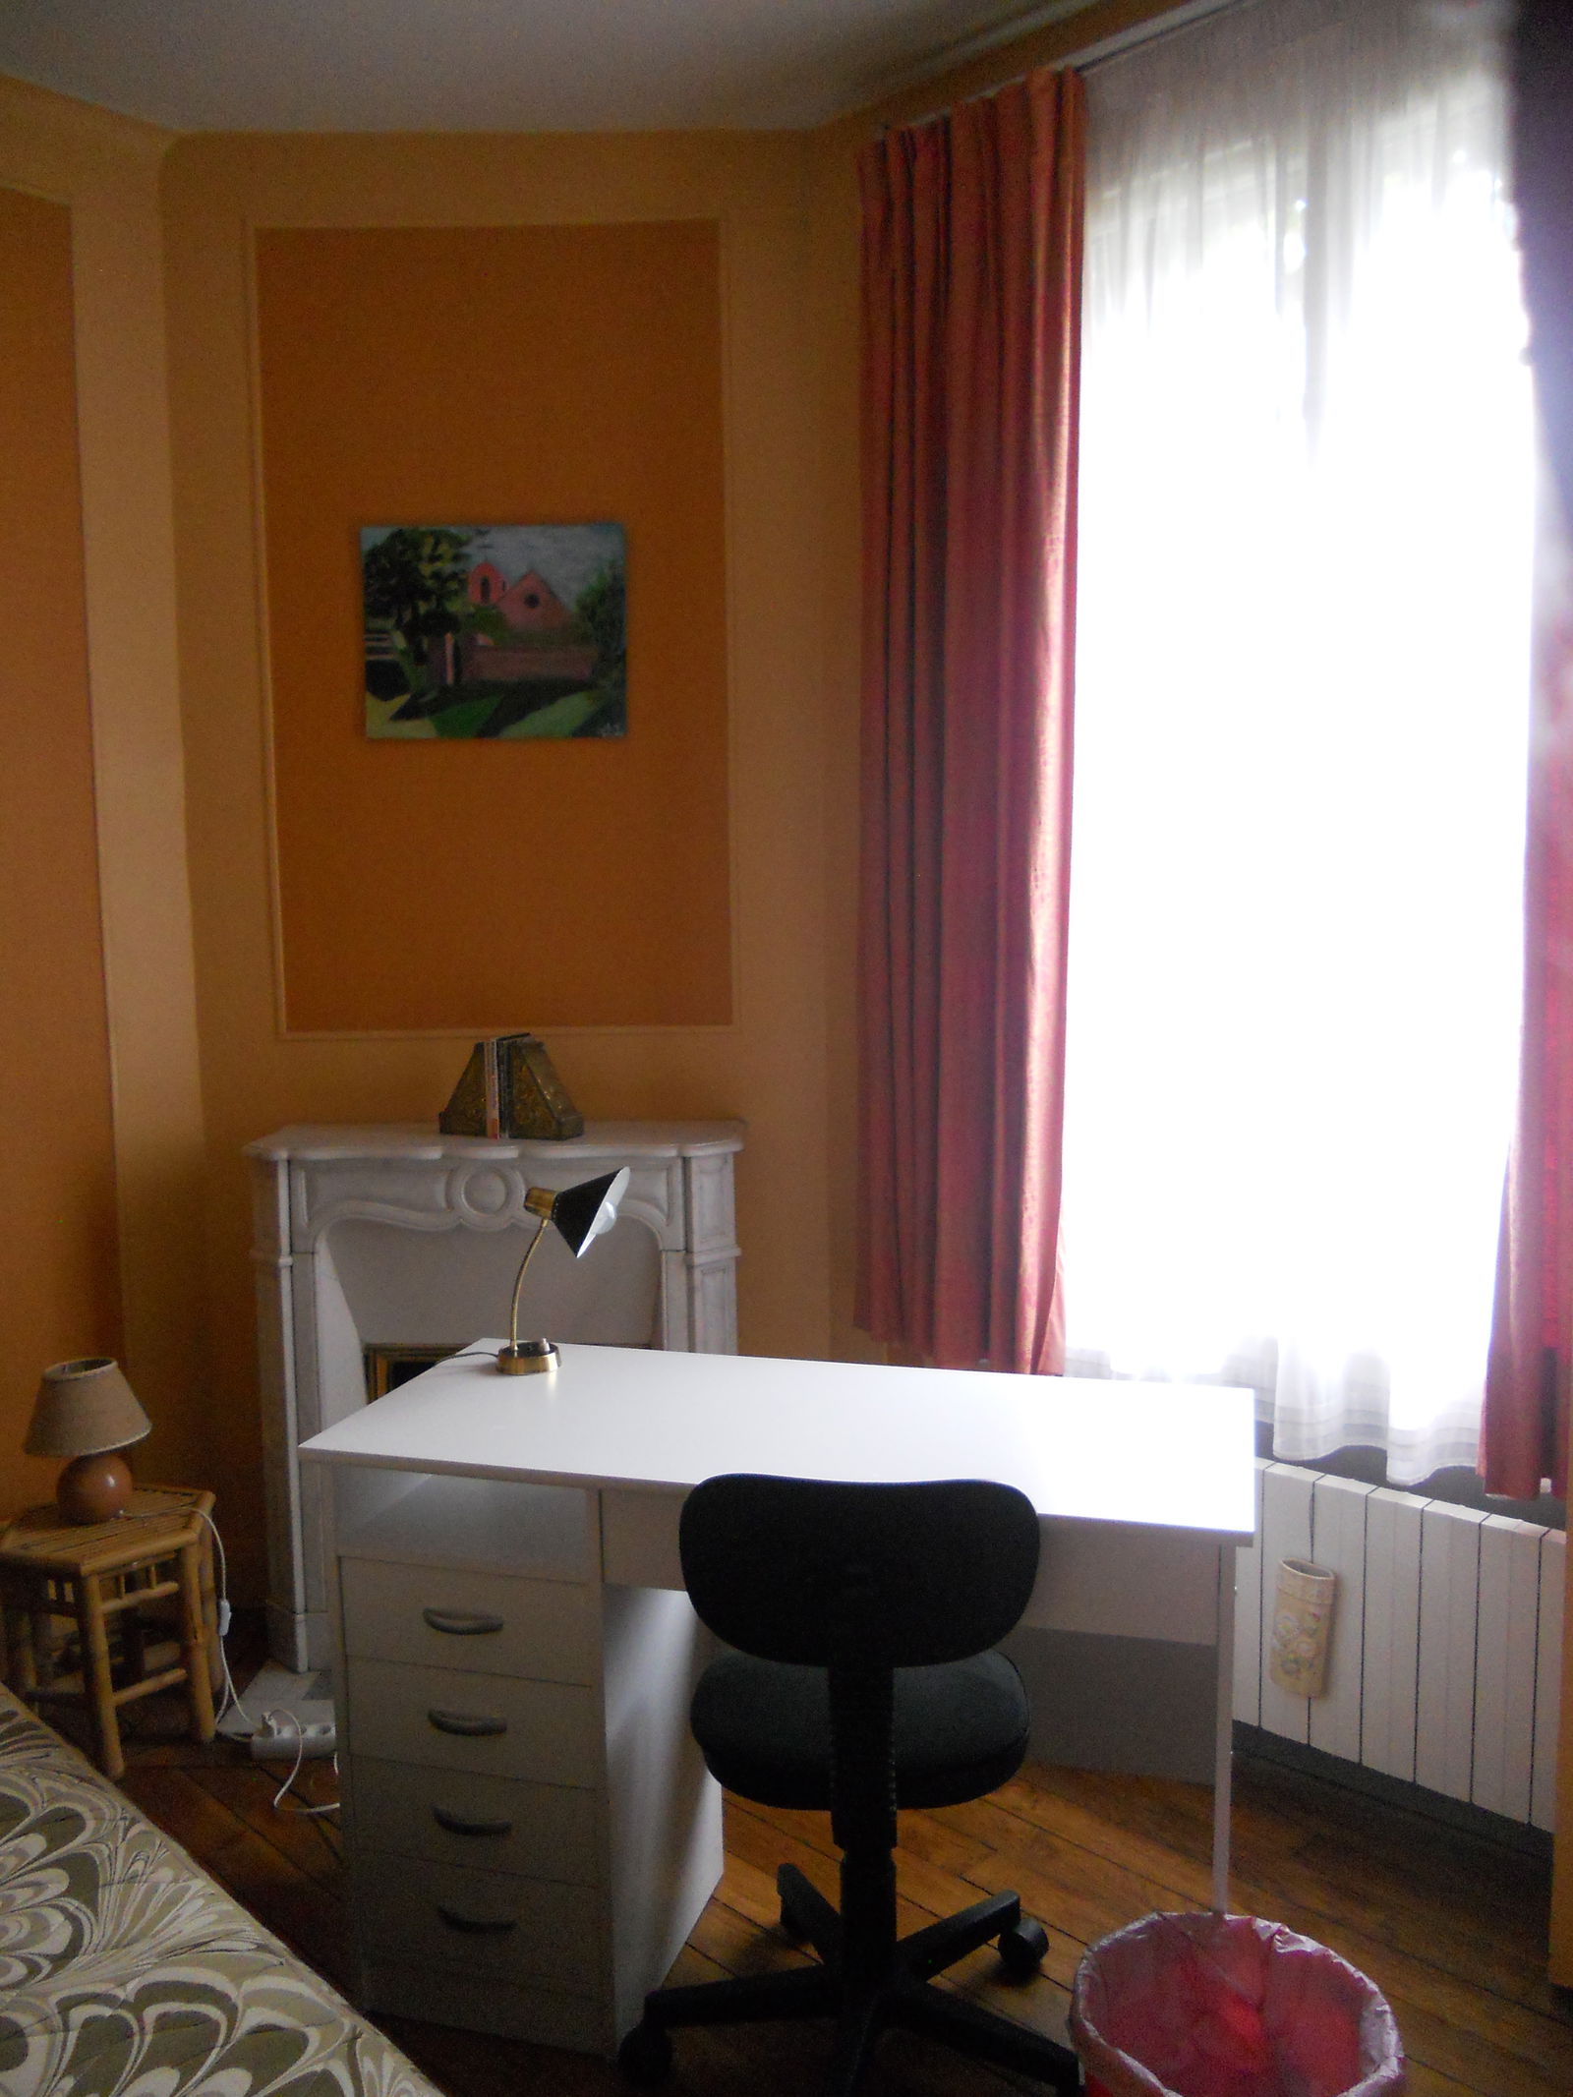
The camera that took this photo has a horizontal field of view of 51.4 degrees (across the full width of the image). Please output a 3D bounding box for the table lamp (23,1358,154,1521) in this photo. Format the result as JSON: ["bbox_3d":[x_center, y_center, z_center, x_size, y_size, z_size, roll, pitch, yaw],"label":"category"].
[{"bbox_3d":[-1.227,0.690,2.854,0.216,0.273,0.216,-1,6,1],"label":"table lamp"}]

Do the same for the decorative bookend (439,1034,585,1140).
[{"bbox_3d":[-0.498,0.069,3.036,0.245,0.182,0.110,1,6,21],"label":"decorative bookend"}]

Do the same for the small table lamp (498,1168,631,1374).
[{"bbox_3d":[-0.323,0.312,2.357,0.205,0.294,0.140,1,6,16],"label":"small table lamp"}]

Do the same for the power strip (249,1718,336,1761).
[{"bbox_3d":[-0.807,1.168,2.778,0.182,0.041,0.056,-1,6,-3],"label":"power strip"}]

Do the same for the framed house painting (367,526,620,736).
[{"bbox_3d":[-0.538,-0.769,3.036,0.485,0.387,0.020,-1,6,1],"label":"framed house painting"}]

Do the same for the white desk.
[{"bbox_3d":[0.018,0.857,2.151,1.140,0.759,0.490,1,6,16],"label":"white desk"}]

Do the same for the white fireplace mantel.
[{"bbox_3d":[-0.519,0.657,3.048,0.903,0.995,0.281,-1,6,1],"label":"white fireplace mantel"}]

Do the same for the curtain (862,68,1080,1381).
[{"bbox_3d":[0.297,-0.483,2.749,0.438,2.080,0.125,5,8,44],"label":"curtain"}]

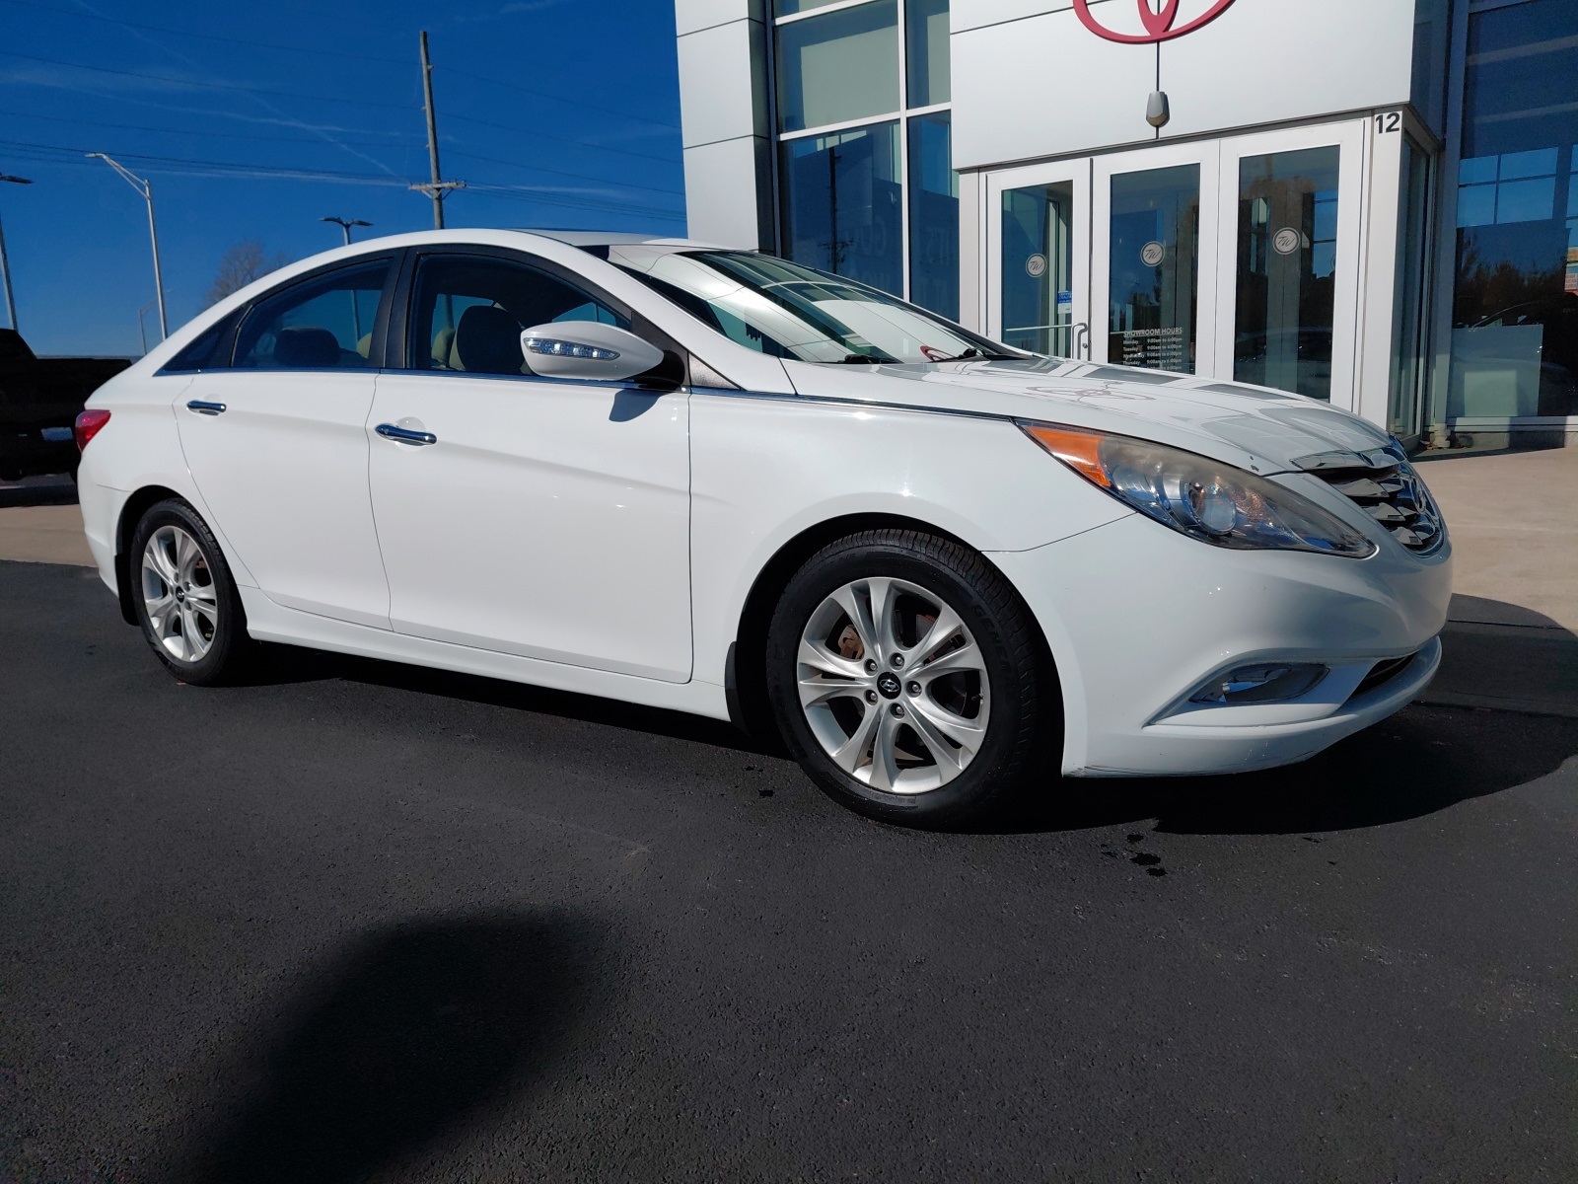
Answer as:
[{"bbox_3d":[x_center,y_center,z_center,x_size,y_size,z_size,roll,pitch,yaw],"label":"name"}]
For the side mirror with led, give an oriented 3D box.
[{"bbox_3d":[-0.465,-0.566,2.704,0.240,0.145,0.250,5,11,33],"label":"side mirror with led"}]

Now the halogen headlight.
[{"bbox_3d":[0.799,-0.199,2.241,0.620,0.290,0.410,5,11,33],"label":"halogen headlight"}]

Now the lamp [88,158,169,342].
[{"bbox_3d":[-25.136,-10.834,43.730,2.520,11.490,0.350,-2,9,0],"label":"lamp"}]

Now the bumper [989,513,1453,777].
[{"bbox_3d":[1.180,-0.021,2.844,0.780,0.580,1.800,5,11,33],"label":"bumper"}]

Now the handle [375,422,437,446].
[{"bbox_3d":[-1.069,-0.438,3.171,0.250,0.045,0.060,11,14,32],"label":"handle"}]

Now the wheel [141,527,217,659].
[{"bbox_3d":[-2.080,-0.002,4.035,0.470,0.470,0.190,5,11,33],"label":"wheel"}]

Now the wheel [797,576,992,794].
[{"bbox_3d":[0.263,0.193,2.519,0.470,0.470,0.190,5,11,35],"label":"wheel"}]

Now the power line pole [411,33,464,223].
[{"bbox_3d":[-14.421,-14.370,47.283,2.350,16.650,0.380,-2,9,0],"label":"power line pole"}]

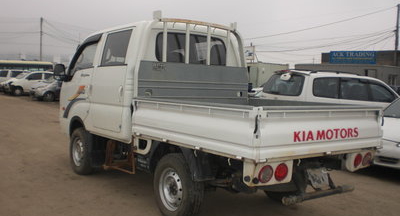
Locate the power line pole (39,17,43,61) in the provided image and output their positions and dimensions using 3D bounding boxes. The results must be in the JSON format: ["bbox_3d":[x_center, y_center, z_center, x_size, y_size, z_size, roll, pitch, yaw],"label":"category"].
[{"bbox_3d":[-19.997,-6.654,52.238,0.300,9.330,0.300,2,3,0],"label":"power line pole"}]

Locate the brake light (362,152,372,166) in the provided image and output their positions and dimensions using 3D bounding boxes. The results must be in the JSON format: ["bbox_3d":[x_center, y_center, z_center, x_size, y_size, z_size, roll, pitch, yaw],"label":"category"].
[{"bbox_3d":[1.641,0.508,4.078,0.145,0.145,0.050,0,3,-36],"label":"brake light"}]

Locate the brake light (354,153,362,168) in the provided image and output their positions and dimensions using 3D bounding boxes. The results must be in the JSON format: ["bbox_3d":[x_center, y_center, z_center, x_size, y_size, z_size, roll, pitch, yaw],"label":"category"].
[{"bbox_3d":[1.501,0.499,3.976,0.145,0.145,0.050,0,3,-37],"label":"brake light"}]

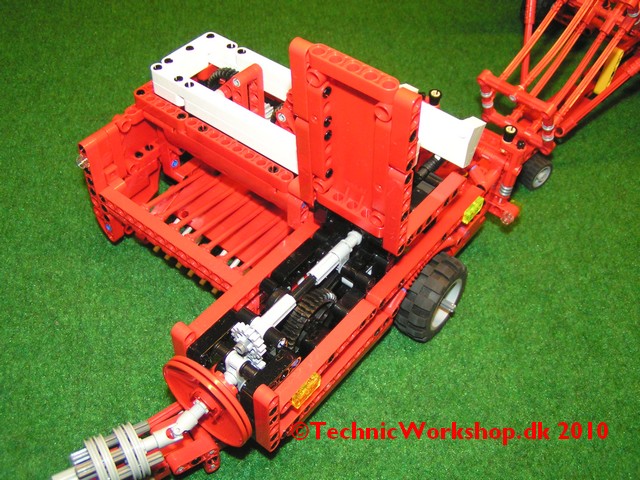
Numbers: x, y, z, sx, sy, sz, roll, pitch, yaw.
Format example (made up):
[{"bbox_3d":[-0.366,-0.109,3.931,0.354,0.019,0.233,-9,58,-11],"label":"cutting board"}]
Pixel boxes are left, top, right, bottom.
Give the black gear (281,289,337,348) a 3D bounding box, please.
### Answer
[{"bbox_3d":[-0.005,0.039,0.328,0.008,0.038,0.038,31,54,24],"label":"black gear"}]

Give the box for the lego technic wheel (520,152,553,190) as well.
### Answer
[{"bbox_3d":[0.137,-0.043,0.446,0.022,0.022,0.013,-28,53,-25],"label":"lego technic wheel"}]

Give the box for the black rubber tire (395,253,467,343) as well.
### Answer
[{"bbox_3d":[0.055,0.028,0.351,0.021,0.044,0.044,31,54,24],"label":"black rubber tire"}]

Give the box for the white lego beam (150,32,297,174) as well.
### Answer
[{"bbox_3d":[-0.035,-0.074,0.371,0.107,0.016,0.048,31,54,24],"label":"white lego beam"}]

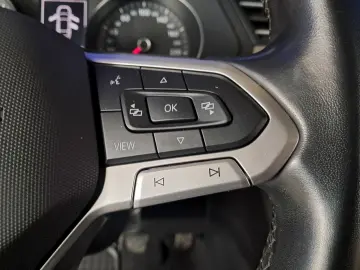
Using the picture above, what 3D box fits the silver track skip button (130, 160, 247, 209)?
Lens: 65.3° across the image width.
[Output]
[{"bbox_3d":[0.005,0.021,0.122,0.050,0.015,0.010,-10,-10,0],"label":"silver track skip button"}]

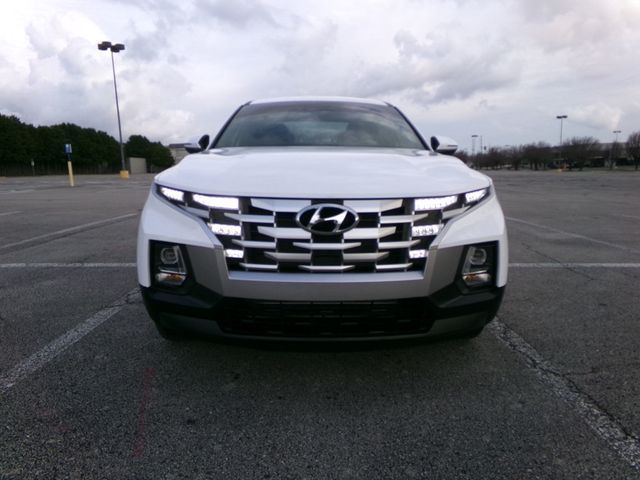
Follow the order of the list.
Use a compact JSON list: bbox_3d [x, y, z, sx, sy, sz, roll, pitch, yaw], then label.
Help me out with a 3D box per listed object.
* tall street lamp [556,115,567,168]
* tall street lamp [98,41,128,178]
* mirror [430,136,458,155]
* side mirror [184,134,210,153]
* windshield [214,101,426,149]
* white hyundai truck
[{"bbox_3d":[45.317,-18.107,83.164,2.000,10.600,1.400,0,9,0],"label":"tall street lamp"},{"bbox_3d":[-16.236,-10.311,35.801,2.000,10.600,1.800,0,9,0],"label":"tall street lamp"},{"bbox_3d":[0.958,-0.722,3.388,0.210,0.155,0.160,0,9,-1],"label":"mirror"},{"bbox_3d":[-0.932,-0.724,3.347,0.210,0.155,0.160,0,9,-1],"label":"side mirror"},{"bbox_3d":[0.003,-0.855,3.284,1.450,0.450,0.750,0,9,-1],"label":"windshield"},{"bbox_3d":[-0.017,-0.490,4.292,1.905,1.694,4.970,0,9,-1],"label":"white hyundai truck"}]

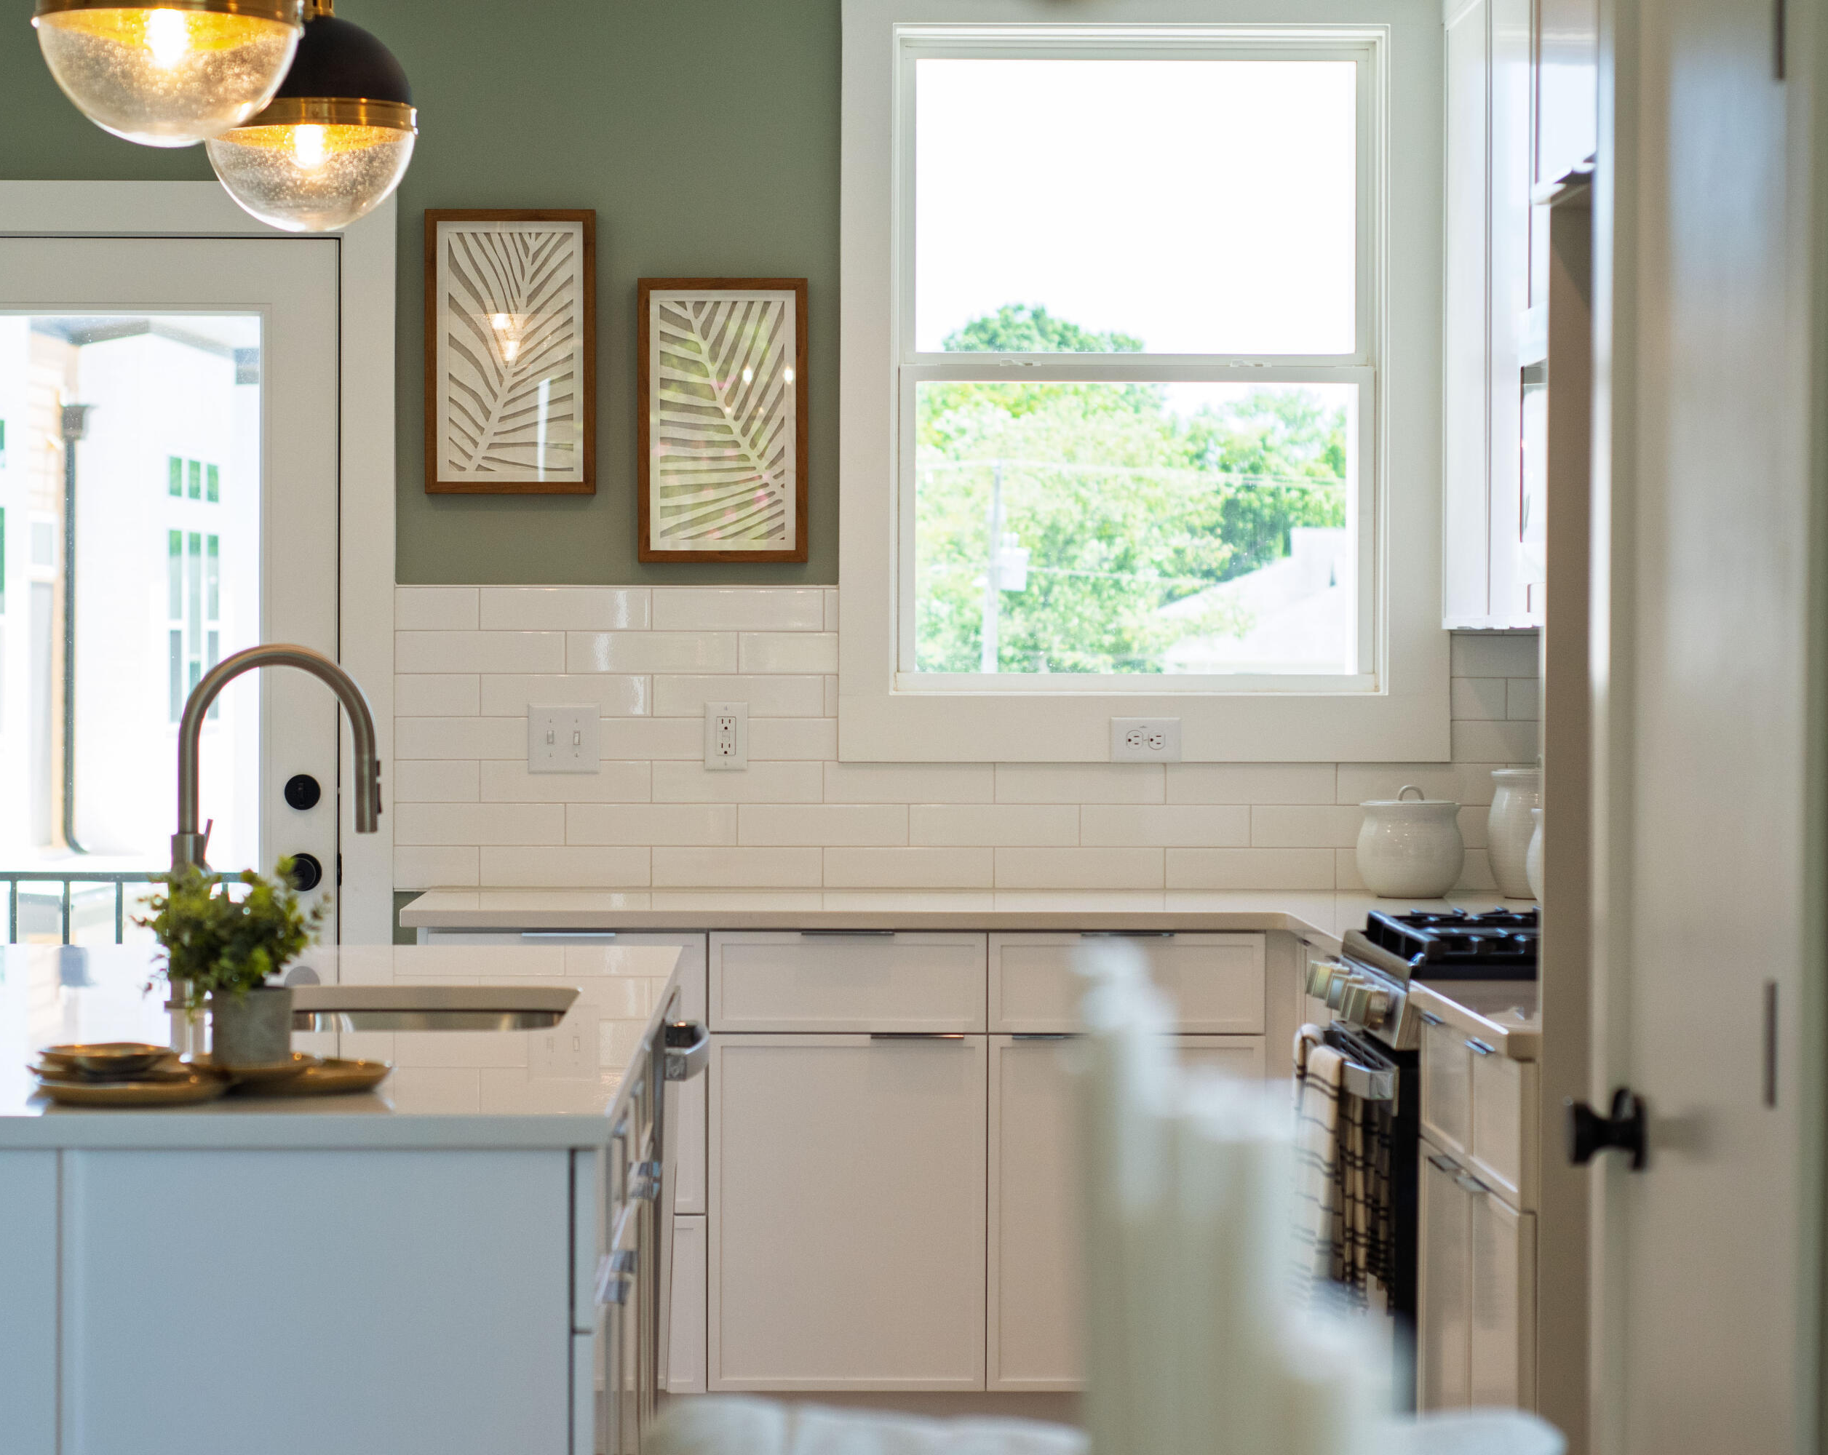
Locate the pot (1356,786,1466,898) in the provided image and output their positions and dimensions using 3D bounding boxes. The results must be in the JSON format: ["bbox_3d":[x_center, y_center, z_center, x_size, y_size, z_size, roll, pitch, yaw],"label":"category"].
[{"bbox_3d":[0.867,0.199,7.926,0.190,0.194,0.190,0,1,0],"label":"pot"}]

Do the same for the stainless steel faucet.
[{"bbox_3d":[-0.757,0.117,5.382,0.256,0.433,0.075,0,1,-1],"label":"stainless steel faucet"}]

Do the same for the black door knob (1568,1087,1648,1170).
[{"bbox_3d":[0.603,0.348,3.952,0.069,0.067,0.066,0,1,-1],"label":"black door knob"}]

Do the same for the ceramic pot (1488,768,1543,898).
[{"bbox_3d":[1.104,0.175,7.935,0.205,0.243,0.205,0,1,0],"label":"ceramic pot"}]

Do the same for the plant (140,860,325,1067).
[{"bbox_3d":[-0.685,0.235,4.576,0.185,0.202,0.176,0,1,-1],"label":"plant"}]

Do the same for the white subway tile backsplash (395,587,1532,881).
[{"bbox_3d":[0.151,0.021,8.096,2.149,0.537,0.015,0,1,-1],"label":"white subway tile backsplash"}]

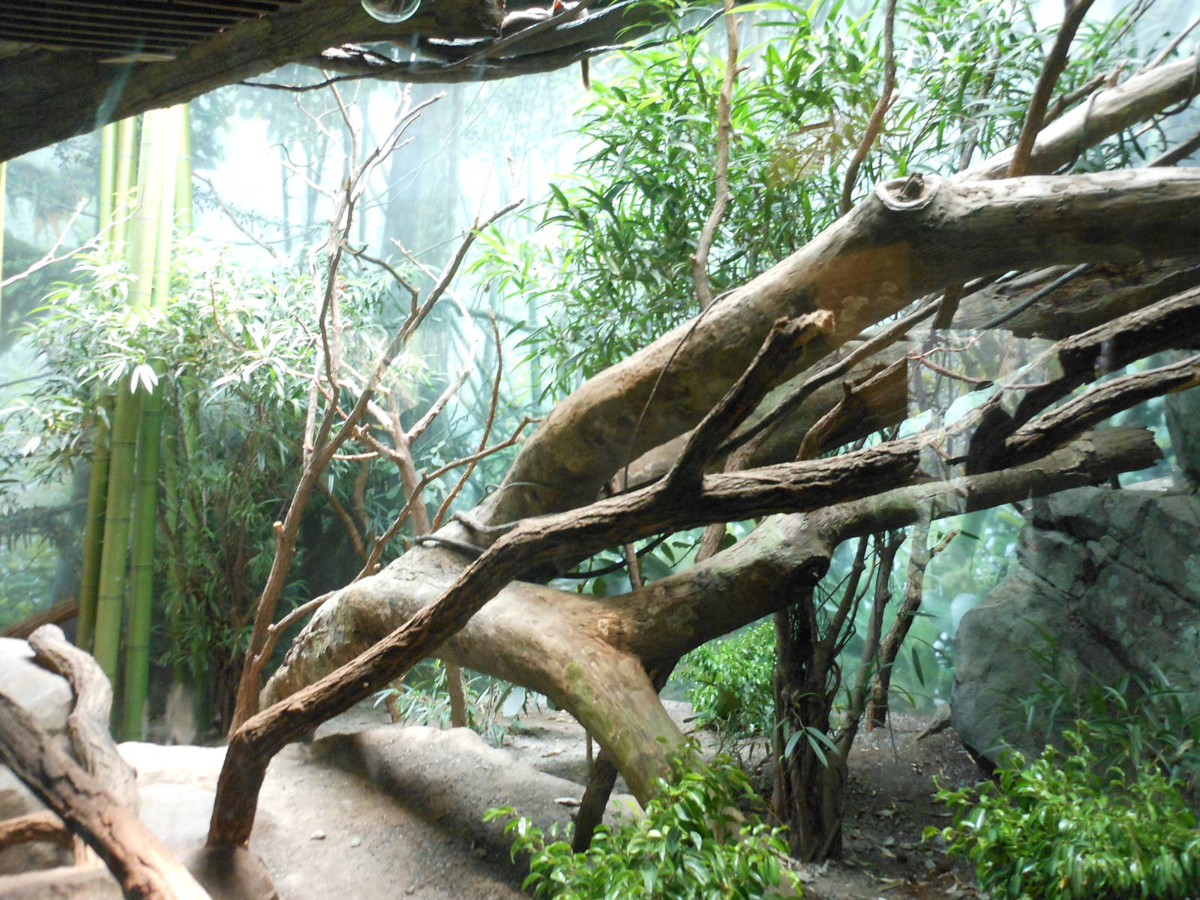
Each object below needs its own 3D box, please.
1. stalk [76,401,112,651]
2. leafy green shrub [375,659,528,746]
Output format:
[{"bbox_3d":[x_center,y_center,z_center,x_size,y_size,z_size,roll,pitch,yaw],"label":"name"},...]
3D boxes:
[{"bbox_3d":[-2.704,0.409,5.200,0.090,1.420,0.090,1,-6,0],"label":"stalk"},{"bbox_3d":[-0.735,1.245,4.800,0.740,0.430,0.520,1,-5,0],"label":"leafy green shrub"}]

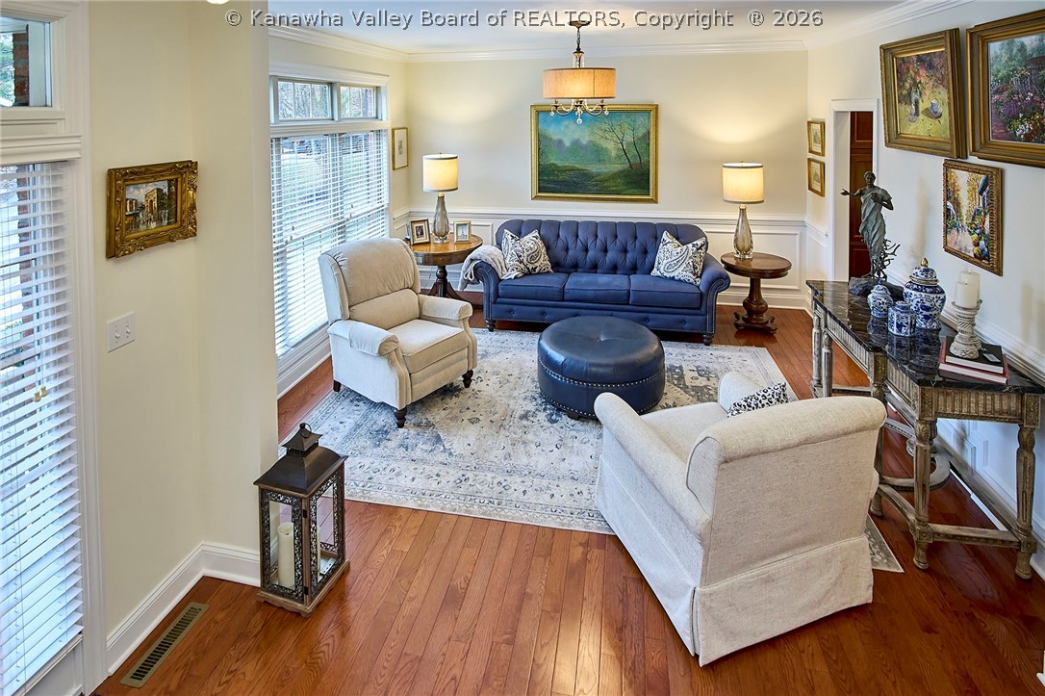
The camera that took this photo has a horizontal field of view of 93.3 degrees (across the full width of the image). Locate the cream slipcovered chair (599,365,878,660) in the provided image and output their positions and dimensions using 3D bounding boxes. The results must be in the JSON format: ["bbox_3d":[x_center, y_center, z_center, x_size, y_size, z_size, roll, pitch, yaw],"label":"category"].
[{"bbox_3d":[0.909,0.522,2.243,0.902,0.897,0.911,-7,22,-16],"label":"cream slipcovered chair"}]

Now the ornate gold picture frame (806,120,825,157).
[{"bbox_3d":[2.700,-1.919,4.523,0.034,0.323,0.372,4,21,11],"label":"ornate gold picture frame"}]

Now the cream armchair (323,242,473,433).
[{"bbox_3d":[-0.924,-0.222,3.618,0.931,1.040,0.804,15,26,35],"label":"cream armchair"}]

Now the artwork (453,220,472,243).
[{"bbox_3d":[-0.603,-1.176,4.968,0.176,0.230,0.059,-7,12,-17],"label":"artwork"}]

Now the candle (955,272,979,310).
[{"bbox_3d":[1.939,-0.255,2.150,0.082,0.150,0.082,4,24,10],"label":"candle"}]

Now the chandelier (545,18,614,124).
[{"bbox_3d":[0.407,-1.950,3.500,0.510,0.670,0.510,4,24,10],"label":"chandelier"}]

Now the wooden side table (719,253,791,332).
[{"bbox_3d":[2.148,-0.513,4.566,0.598,0.622,0.598,4,21,11],"label":"wooden side table"}]

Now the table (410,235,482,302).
[{"bbox_3d":[-0.800,-0.762,5.070,0.804,0.724,0.804,4,21,11],"label":"table"}]

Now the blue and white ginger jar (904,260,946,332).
[{"bbox_3d":[2.045,-0.276,2.500,0.185,0.355,0.185,4,24,10],"label":"blue and white ginger jar"}]

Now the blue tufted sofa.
[{"bbox_3d":[0.723,-0.709,4.741,2.205,0.933,0.931,3,21,8],"label":"blue tufted sofa"}]

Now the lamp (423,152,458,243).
[{"bbox_3d":[-0.832,-1.549,5.150,0.360,0.880,0.360,4,24,10],"label":"lamp"}]

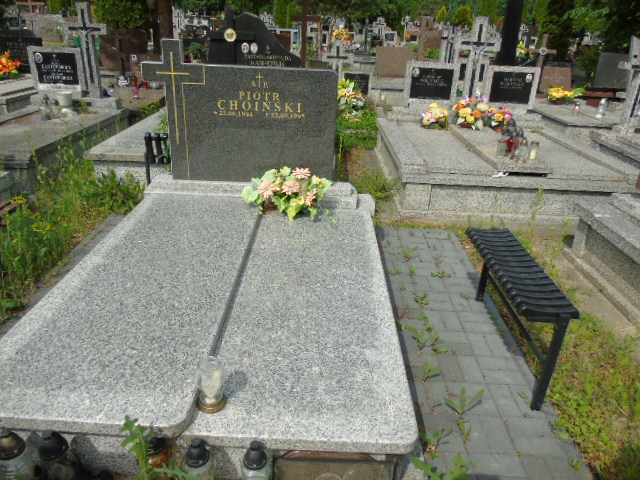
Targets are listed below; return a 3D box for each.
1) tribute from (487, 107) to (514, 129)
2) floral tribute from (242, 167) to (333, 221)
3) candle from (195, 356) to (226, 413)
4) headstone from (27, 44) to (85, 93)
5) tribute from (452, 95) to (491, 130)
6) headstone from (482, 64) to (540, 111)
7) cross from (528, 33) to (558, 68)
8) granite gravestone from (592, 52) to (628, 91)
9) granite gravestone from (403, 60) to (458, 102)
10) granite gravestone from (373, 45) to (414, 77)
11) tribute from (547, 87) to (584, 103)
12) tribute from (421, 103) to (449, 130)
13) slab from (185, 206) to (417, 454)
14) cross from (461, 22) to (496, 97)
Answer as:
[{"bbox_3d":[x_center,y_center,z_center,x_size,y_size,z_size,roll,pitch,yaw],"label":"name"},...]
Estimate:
[{"bbox_3d":[2.310,-1.563,5.938,0.290,0.290,0.260,2,26,0],"label":"tribute"},{"bbox_3d":[-0.221,-0.335,3.308,0.600,0.270,0.340,2,26,0],"label":"floral tribute"},{"bbox_3d":[-0.358,0.475,1.515,0.098,0.170,0.098,3,25,0],"label":"candle"},{"bbox_3d":[-3.479,-2.245,6.121,0.660,0.580,0.120,2,23,0],"label":"headstone"},{"bbox_3d":[1.954,-1.666,5.970,0.430,0.400,0.340,2,26,0],"label":"tribute"},{"bbox_3d":[2.597,-2.067,6.259,0.625,0.509,0.130,3,22,0],"label":"headstone"},{"bbox_3d":[3.847,-3.072,8.080,0.475,0.940,0.100,3,25,0],"label":"cross"},{"bbox_3d":[5.648,-3.253,8.914,0.720,0.700,0.120,2,19,0],"label":"granite gravestone"},{"bbox_3d":[1.499,-2.135,6.252,0.652,0.512,0.130,3,22,0],"label":"granite gravestone"},{"bbox_3d":[1.704,-4.123,10.728,0.832,0.612,0.120,3,25,0],"label":"granite gravestone"},{"bbox_3d":[4.040,-2.351,7.648,0.520,0.250,0.360,2,26,0],"label":"tribute"},{"bbox_3d":[1.402,-1.513,5.661,0.310,0.285,0.270,3,25,0],"label":"tribute"},{"bbox_3d":[-0.040,0.258,2.480,0.805,0.060,1.985,3,27,0],"label":"slab"},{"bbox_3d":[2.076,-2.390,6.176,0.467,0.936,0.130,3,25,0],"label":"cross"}]

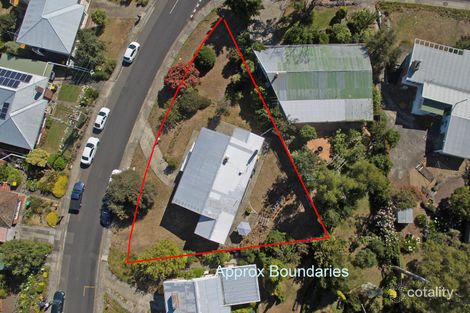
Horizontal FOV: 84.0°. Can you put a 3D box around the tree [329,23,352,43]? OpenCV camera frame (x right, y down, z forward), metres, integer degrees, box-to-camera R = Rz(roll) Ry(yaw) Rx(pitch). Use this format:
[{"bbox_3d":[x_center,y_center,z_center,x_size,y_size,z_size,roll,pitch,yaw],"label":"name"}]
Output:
[{"bbox_3d":[18.040,-21.000,44.200,3.400,2.600,3.100,0,90,0],"label":"tree"}]

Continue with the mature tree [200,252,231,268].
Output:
[{"bbox_3d":[-3.065,17.238,43.352,4.542,3.000,2.596,0,81,-1],"label":"mature tree"}]

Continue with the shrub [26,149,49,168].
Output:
[{"bbox_3d":[-33.953,0.371,44.882,3.944,3.800,3.356,0,81,-1],"label":"shrub"}]

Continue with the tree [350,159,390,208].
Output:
[{"bbox_3d":[22.010,4.140,42.400,6.300,6.000,6.800,0,90,0],"label":"tree"}]

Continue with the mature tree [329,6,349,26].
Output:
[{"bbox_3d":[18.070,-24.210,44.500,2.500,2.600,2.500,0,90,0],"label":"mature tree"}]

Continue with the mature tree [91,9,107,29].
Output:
[{"bbox_3d":[-25.696,-26.140,49.376,2.864,3.200,3.419,0,81,-1],"label":"mature tree"}]

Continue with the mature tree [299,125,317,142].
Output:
[{"bbox_3d":[13.082,-4.190,46.931,2.986,3.000,2.986,0,81,-1],"label":"mature tree"}]

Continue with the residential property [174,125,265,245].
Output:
[{"bbox_3d":[-3.080,3.870,44.400,10.200,6.000,18.200,22,90,0],"label":"residential property"}]

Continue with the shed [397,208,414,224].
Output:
[{"bbox_3d":[28.400,9.870,44.300,2.500,2.150,2.450,0,90,0],"label":"shed"}]

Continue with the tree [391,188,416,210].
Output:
[{"bbox_3d":[26.909,6.866,41.743,3.610,3.200,3.470,0,81,1],"label":"tree"}]

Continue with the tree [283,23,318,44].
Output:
[{"bbox_3d":[11.795,-22.144,47.095,6.400,4.200,3.280,0,81,1],"label":"tree"}]

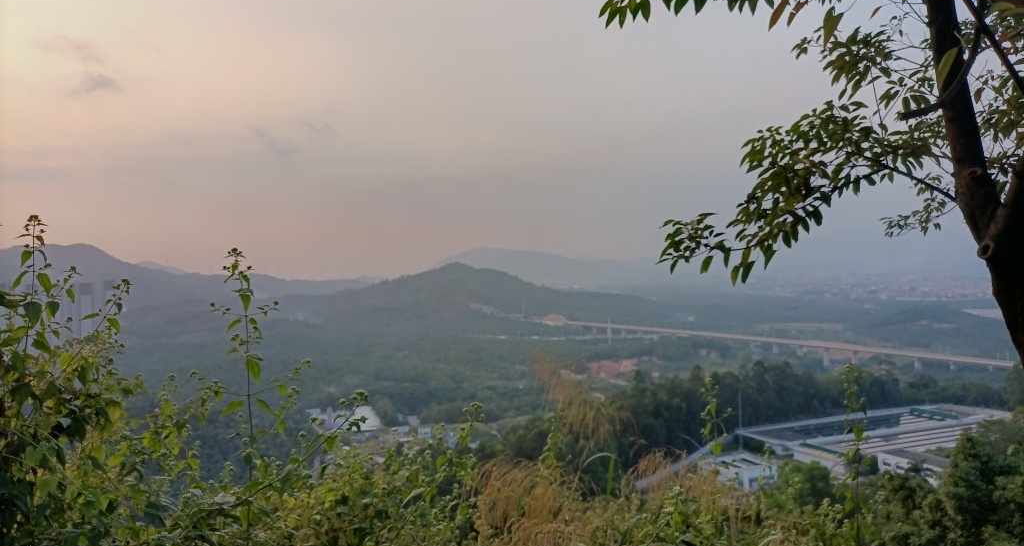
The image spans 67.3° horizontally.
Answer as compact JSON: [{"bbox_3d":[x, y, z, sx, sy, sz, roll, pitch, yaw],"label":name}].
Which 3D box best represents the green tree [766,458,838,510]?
[{"bbox_3d":[39.500,29.600,105.000,8.700,7.600,8.400,0,0,0],"label":"green tree"}]

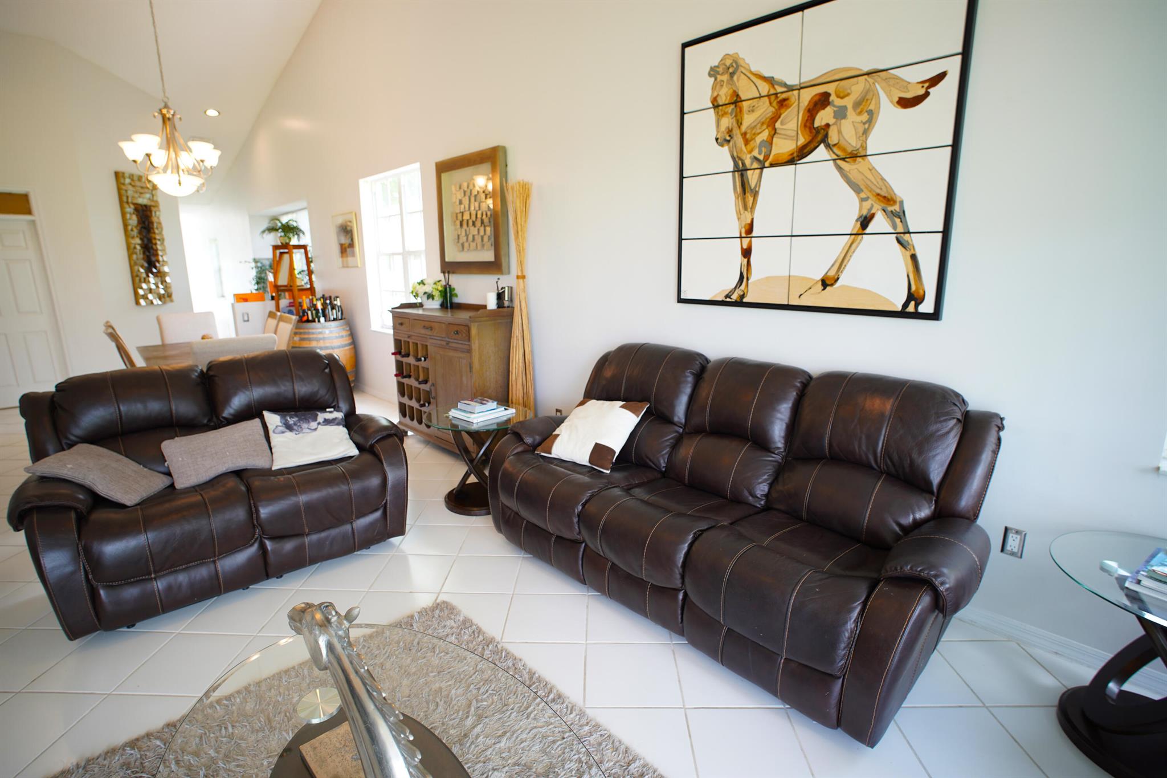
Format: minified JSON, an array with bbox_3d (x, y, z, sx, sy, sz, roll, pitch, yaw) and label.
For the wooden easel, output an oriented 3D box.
[{"bbox_3d":[-3.541,-0.869,6.464,0.680,1.750,0.600,0,13,0],"label":"wooden easel"}]

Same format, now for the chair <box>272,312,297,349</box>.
[{"bbox_3d":[-3.289,-0.249,5.426,0.480,1.000,0.600,13,19,42],"label":"chair"}]

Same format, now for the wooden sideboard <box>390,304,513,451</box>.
[{"bbox_3d":[-1.155,-0.124,4.486,1.250,1.200,0.440,13,19,42],"label":"wooden sideboard"}]

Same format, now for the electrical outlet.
[{"bbox_3d":[1.774,0.633,2.136,0.071,0.116,0.012,13,19,42],"label":"electrical outlet"}]

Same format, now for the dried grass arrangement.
[{"bbox_3d":[-0.415,-0.361,3.549,0.200,2.000,0.200,12,17,43],"label":"dried grass arrangement"}]

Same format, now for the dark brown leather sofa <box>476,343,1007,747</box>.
[{"bbox_3d":[0.480,0.390,2.393,2.190,1.030,0.940,12,17,43],"label":"dark brown leather sofa"}]

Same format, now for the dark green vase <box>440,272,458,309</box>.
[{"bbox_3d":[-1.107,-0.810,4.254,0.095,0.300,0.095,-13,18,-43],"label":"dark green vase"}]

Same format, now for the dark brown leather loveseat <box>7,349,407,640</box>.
[{"bbox_3d":[-1.753,0.350,2.645,1.580,1.020,0.940,-10,16,-37],"label":"dark brown leather loveseat"}]

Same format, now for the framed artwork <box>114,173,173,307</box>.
[{"bbox_3d":[-5.320,-1.794,6.311,0.055,1.500,0.490,0,14,1],"label":"framed artwork"}]

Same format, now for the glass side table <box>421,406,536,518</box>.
[{"bbox_3d":[-0.646,0.437,3.274,0.655,0.565,0.655,0,13,0],"label":"glass side table"}]

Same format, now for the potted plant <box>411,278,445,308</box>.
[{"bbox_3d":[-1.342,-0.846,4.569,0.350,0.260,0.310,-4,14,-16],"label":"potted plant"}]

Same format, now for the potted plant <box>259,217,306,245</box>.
[{"bbox_3d":[-3.829,-2.002,6.600,0.480,0.310,0.450,-7,16,-28],"label":"potted plant"}]

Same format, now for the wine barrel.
[{"bbox_3d":[-2.888,-0.277,5.705,0.690,0.920,0.690,12,17,43],"label":"wine barrel"}]

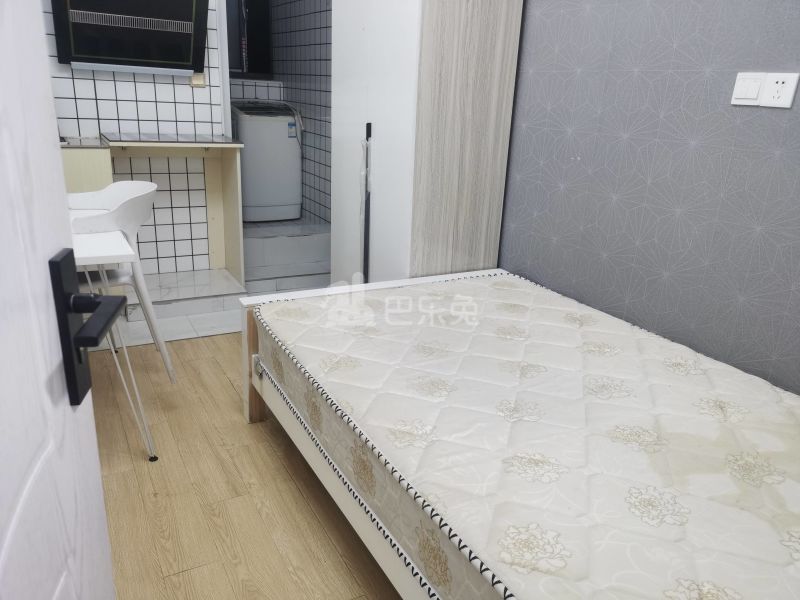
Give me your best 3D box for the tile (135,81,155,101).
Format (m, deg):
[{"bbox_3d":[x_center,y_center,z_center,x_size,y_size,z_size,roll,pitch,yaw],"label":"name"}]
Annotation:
[{"bbox_3d":[-1.419,-1.160,3.487,0.100,0.100,0.010,-7,21,-26],"label":"tile"}]

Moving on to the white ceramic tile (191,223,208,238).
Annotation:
[{"bbox_3d":[-1.235,-0.424,3.852,0.100,0.100,0.010,-7,21,-26],"label":"white ceramic tile"}]

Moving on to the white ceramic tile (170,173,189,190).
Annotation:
[{"bbox_3d":[-1.356,-0.726,3.825,0.101,0.101,0.009,-7,20,-28],"label":"white ceramic tile"}]

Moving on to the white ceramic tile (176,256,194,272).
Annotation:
[{"bbox_3d":[-1.379,-0.232,3.986,0.101,0.101,0.009,-7,20,-28],"label":"white ceramic tile"}]

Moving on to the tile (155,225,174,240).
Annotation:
[{"bbox_3d":[-1.461,-0.418,3.874,0.101,0.101,0.009,-7,20,-28],"label":"tile"}]

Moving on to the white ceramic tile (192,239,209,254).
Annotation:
[{"bbox_3d":[-1.239,-0.328,3.885,0.100,0.100,0.010,-7,21,-26],"label":"white ceramic tile"}]

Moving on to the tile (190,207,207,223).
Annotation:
[{"bbox_3d":[-1.230,-0.520,3.820,0.100,0.100,0.010,-7,21,-26],"label":"tile"}]

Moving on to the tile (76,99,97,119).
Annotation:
[{"bbox_3d":[-1.696,-1.032,3.389,0.100,0.100,0.010,-7,21,-26],"label":"tile"}]

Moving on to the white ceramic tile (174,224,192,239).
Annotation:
[{"bbox_3d":[-1.319,-0.413,3.781,0.098,0.098,0.010,-8,21,-28],"label":"white ceramic tile"}]

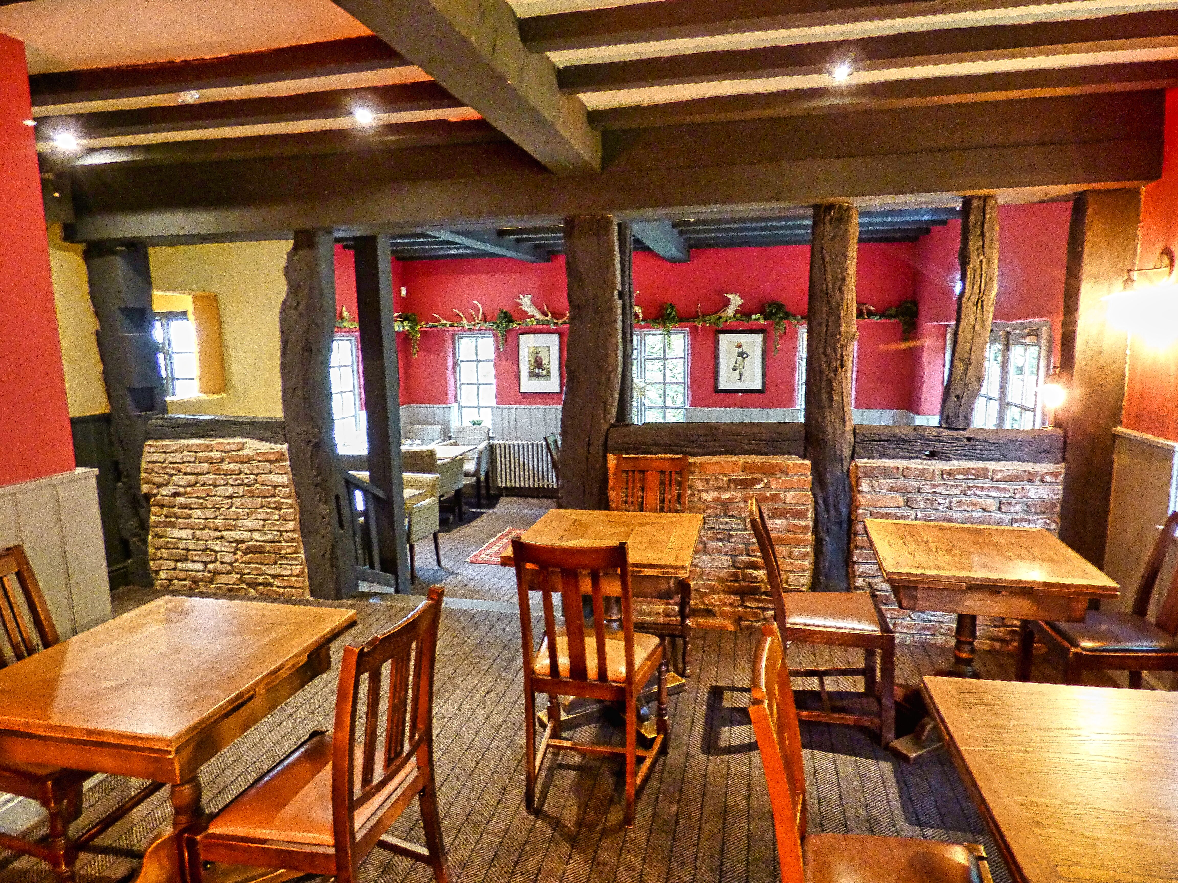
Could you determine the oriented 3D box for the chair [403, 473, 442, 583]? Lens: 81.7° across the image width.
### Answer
[{"bbox_3d":[-1.605,0.732,5.808,0.512,0.837,0.552,2,10,17],"label":"chair"}]

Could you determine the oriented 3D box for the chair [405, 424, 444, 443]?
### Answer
[{"bbox_3d":[-2.043,0.309,8.239,0.502,0.906,0.552,1,9,12],"label":"chair"}]

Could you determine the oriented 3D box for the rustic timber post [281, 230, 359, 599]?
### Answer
[{"bbox_3d":[-1.625,-0.111,4.083,0.307,2.189,0.192,1,9,12],"label":"rustic timber post"}]

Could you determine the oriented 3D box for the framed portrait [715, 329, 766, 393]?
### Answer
[{"bbox_3d":[1.716,-0.908,7.728,0.563,0.717,0.032,1,9,13],"label":"framed portrait"}]

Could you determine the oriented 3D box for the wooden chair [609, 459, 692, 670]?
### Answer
[{"bbox_3d":[0.296,0.581,3.380,0.440,0.976,0.512,1,9,13],"label":"wooden chair"}]

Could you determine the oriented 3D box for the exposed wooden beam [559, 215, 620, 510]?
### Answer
[{"bbox_3d":[0.009,-0.089,3.763,0.304,2.189,0.208,1,9,12],"label":"exposed wooden beam"}]

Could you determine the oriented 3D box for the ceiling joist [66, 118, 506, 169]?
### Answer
[{"bbox_3d":[-1.637,-1.608,3.659,2.906,0.084,0.113,1,9,12],"label":"ceiling joist"}]

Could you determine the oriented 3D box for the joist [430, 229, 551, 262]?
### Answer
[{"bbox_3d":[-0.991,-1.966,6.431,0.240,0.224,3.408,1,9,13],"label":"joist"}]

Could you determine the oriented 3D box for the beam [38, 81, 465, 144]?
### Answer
[{"bbox_3d":[-1.650,-1.504,3.119,2.240,0.088,0.120,1,9,11],"label":"beam"}]

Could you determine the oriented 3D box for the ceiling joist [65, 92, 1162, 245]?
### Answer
[{"bbox_3d":[-0.287,-1.356,3.584,5.504,0.384,0.368,1,9,12],"label":"ceiling joist"}]

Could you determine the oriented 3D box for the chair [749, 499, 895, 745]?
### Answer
[{"bbox_3d":[0.940,0.709,2.816,0.552,0.880,0.424,1,9,13],"label":"chair"}]

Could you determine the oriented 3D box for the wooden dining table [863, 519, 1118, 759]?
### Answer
[{"bbox_3d":[1.544,0.795,2.795,0.734,0.745,0.709,2,10,15],"label":"wooden dining table"}]

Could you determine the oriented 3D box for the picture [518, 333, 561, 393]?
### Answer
[{"bbox_3d":[-0.603,-0.937,8.186,0.527,0.709,0.030,1,9,12],"label":"picture"}]

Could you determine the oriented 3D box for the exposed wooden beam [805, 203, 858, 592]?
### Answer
[{"bbox_3d":[1.240,-0.070,3.508,0.240,2.189,0.208,1,9,12],"label":"exposed wooden beam"}]

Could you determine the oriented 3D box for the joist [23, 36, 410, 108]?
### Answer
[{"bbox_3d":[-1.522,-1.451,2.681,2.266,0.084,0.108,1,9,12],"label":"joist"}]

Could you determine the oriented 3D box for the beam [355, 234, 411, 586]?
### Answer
[{"bbox_3d":[-1.280,-0.152,4.241,0.152,2.208,0.136,1,9,12],"label":"beam"}]

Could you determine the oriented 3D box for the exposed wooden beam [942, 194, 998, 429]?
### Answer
[{"bbox_3d":[1.835,-0.618,3.312,0.177,1.084,0.158,1,9,12],"label":"exposed wooden beam"}]

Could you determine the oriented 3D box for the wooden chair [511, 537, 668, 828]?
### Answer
[{"bbox_3d":[0.031,0.761,2.379,0.473,0.985,0.522,1,9,14],"label":"wooden chair"}]

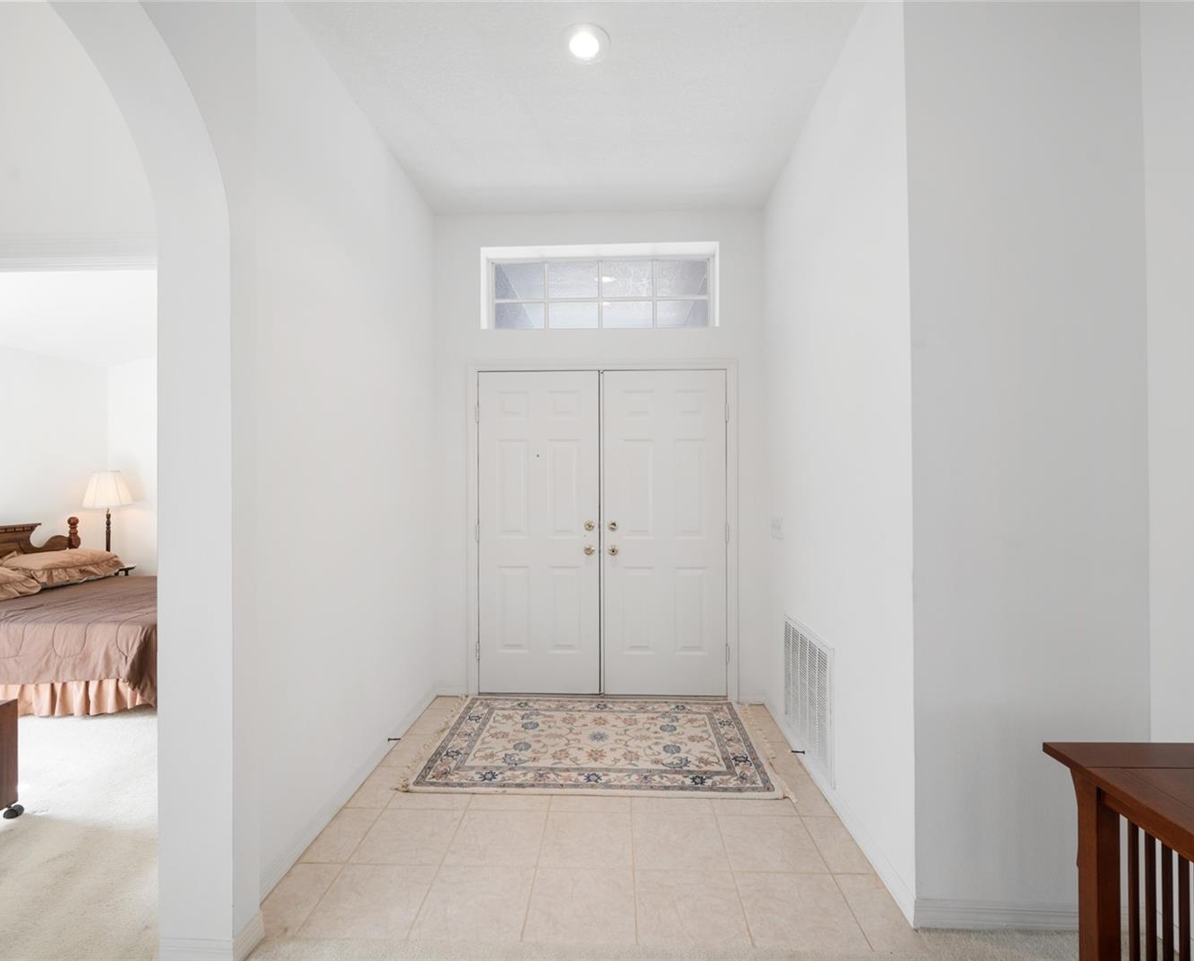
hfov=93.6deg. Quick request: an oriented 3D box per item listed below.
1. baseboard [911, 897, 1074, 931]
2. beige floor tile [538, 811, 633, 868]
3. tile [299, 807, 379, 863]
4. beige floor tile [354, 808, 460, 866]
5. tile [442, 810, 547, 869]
[{"bbox_3d":[1.275,1.275,1.650,0.690,0.094,0.015,0,0,2],"label":"baseboard"},{"bbox_3d":[-0.034,1.330,2.073,0.331,0.010,0.331,0,0,2],"label":"beige floor tile"},{"bbox_3d":[-0.950,1.331,2.105,0.179,0.010,0.331,0,0,2],"label":"tile"},{"bbox_3d":[-0.693,1.326,2.089,0.330,0.010,0.327,0,0,2],"label":"beige floor tile"},{"bbox_3d":[-0.364,1.331,2.084,0.331,0.010,0.331,0,0,2],"label":"tile"}]

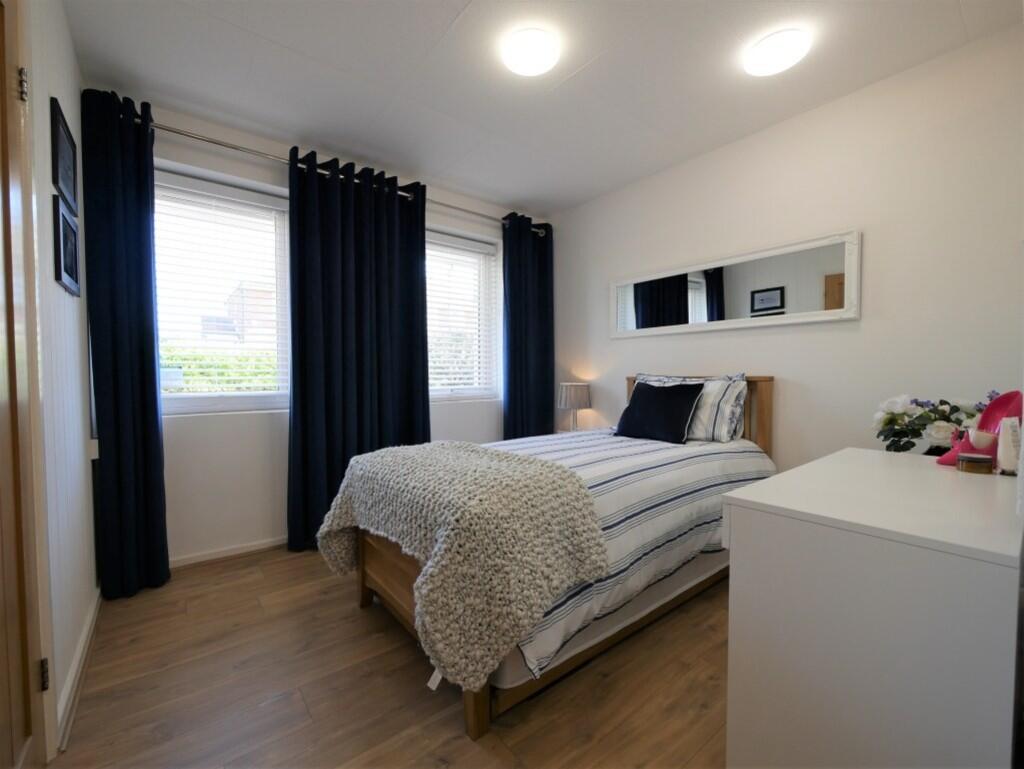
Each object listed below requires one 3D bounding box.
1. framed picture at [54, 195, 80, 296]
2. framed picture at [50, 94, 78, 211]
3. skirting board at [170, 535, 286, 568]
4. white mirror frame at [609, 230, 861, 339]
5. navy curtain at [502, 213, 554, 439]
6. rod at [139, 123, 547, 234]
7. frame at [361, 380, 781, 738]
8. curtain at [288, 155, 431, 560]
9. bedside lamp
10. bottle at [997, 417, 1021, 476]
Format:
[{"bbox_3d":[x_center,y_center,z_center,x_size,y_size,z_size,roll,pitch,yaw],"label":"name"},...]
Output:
[{"bbox_3d":[-1.564,-0.469,1.458,0.021,0.277,0.380,-2,2,-40],"label":"framed picture"},{"bbox_3d":[-1.589,-0.782,1.477,0.021,0.278,0.380,-2,2,-40],"label":"framed picture"},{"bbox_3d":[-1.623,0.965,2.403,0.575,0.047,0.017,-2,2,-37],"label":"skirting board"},{"bbox_3d":[1.317,-0.585,2.765,0.038,0.469,1.558,-2,2,-40],"label":"white mirror frame"},{"bbox_3d":[0.152,-0.234,3.568,0.539,2.352,0.142,-2,2,-37],"label":"navy curtain"},{"bbox_3d":[-0.791,-1.329,2.856,2.720,0.029,0.030,-2,2,-37],"label":"rod"},{"bbox_3d":[0.403,0.478,2.095,1.997,1.013,0.917,-2,2,-38],"label":"frame"},{"bbox_3d":[-0.967,-0.207,2.730,0.903,2.362,0.142,-2,2,-37],"label":"curtain"},{"bbox_3d":[0.514,0.198,3.355,0.251,0.419,0.247,0,2,0],"label":"bedside lamp"},{"bbox_3d":[1.314,0.164,1.096,0.043,0.157,0.037,1,2,30],"label":"bottle"}]

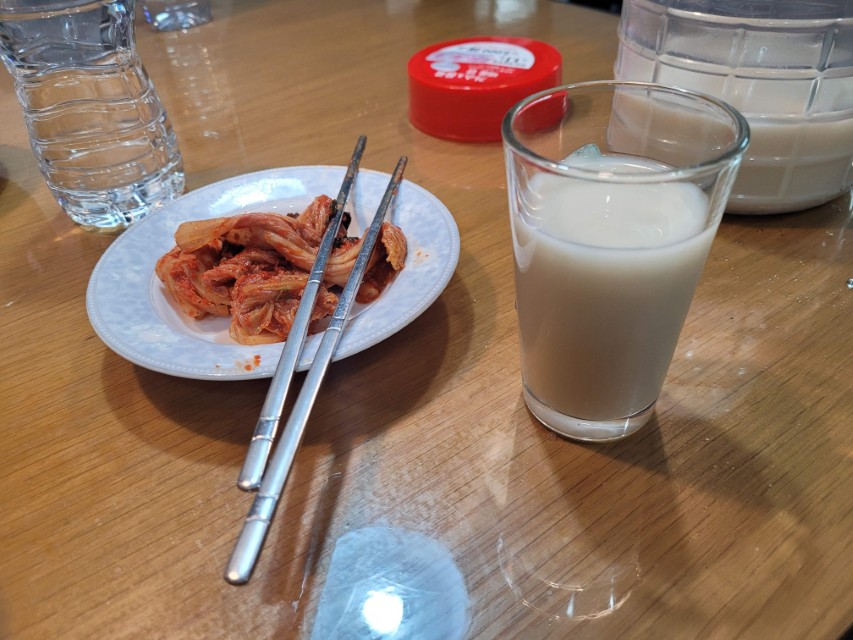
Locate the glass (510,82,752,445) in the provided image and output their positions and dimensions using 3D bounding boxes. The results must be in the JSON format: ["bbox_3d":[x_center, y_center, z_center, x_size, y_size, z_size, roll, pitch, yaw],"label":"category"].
[{"bbox_3d":[0.057,-0.015,0.215,0.067,0.105,0.067,-3,41,0],"label":"glass"}]

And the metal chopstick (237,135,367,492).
[{"bbox_3d":[-0.042,-0.026,0.263,0.007,0.005,0.229,1,40,5],"label":"metal chopstick"}]

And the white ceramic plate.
[{"bbox_3d":[-0.062,-0.018,0.284,0.154,0.031,0.154,-2,41,2],"label":"white ceramic plate"}]

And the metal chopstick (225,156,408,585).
[{"bbox_3d":[-0.029,-0.010,0.243,0.007,0.005,0.229,4,41,8],"label":"metal chopstick"}]

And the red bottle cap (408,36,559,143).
[{"bbox_3d":[0.040,-0.162,0.442,0.106,0.034,0.106,-2,41,2],"label":"red bottle cap"}]

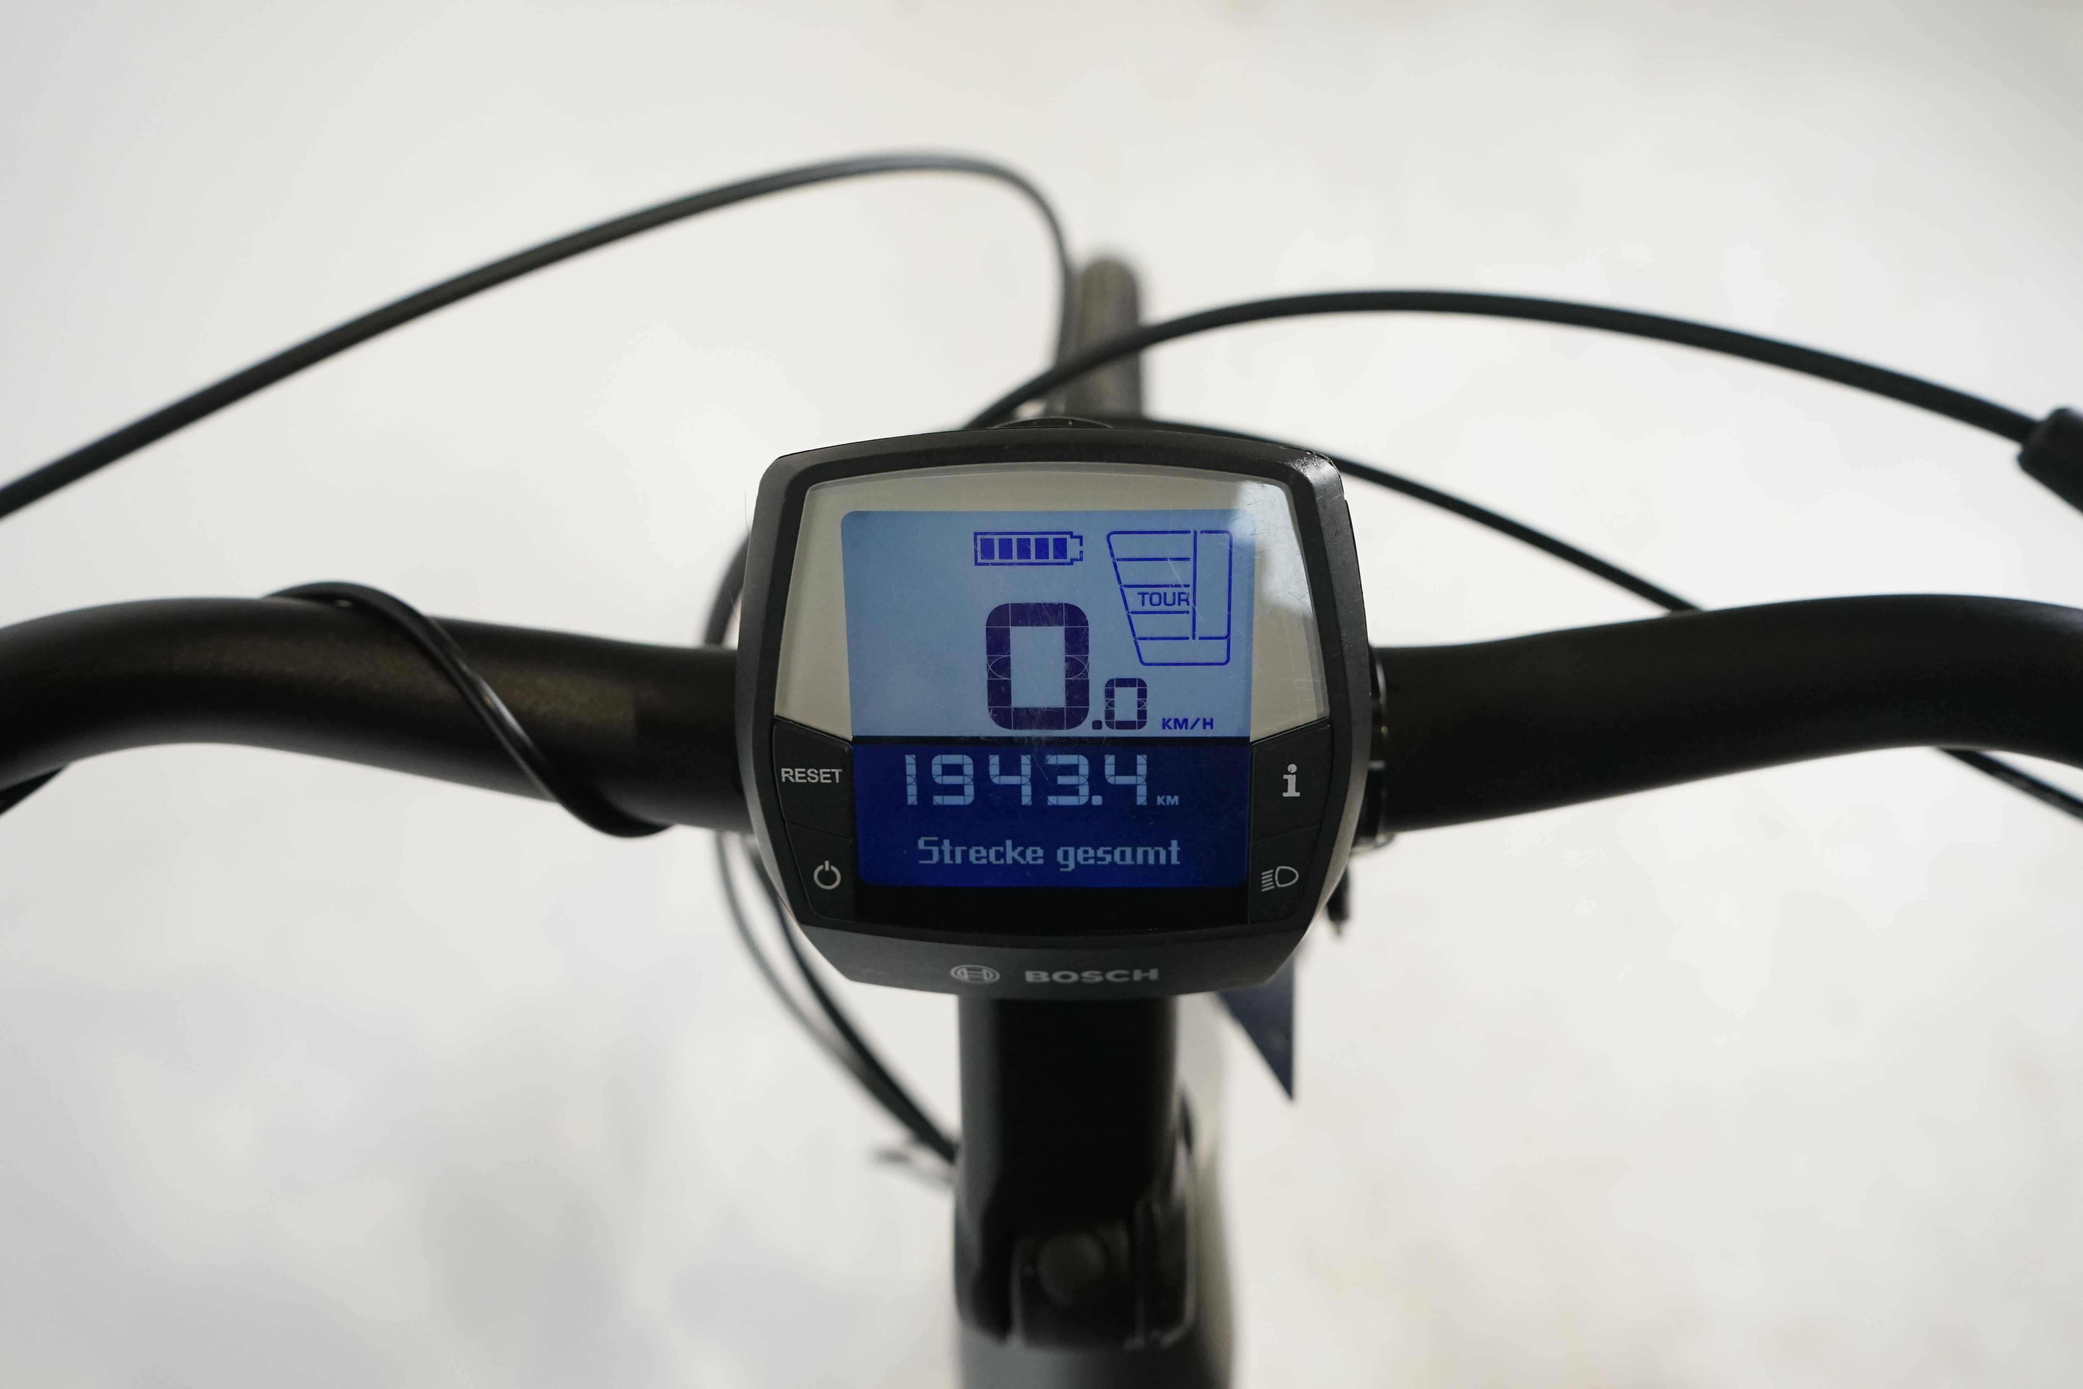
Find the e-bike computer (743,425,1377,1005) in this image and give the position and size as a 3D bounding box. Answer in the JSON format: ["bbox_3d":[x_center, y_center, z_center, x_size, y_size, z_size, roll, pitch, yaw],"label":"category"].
[{"bbox_3d":[0.002,0.004,0.251,0.096,0.092,0.031,0,16,3],"label":"e-bike computer"}]

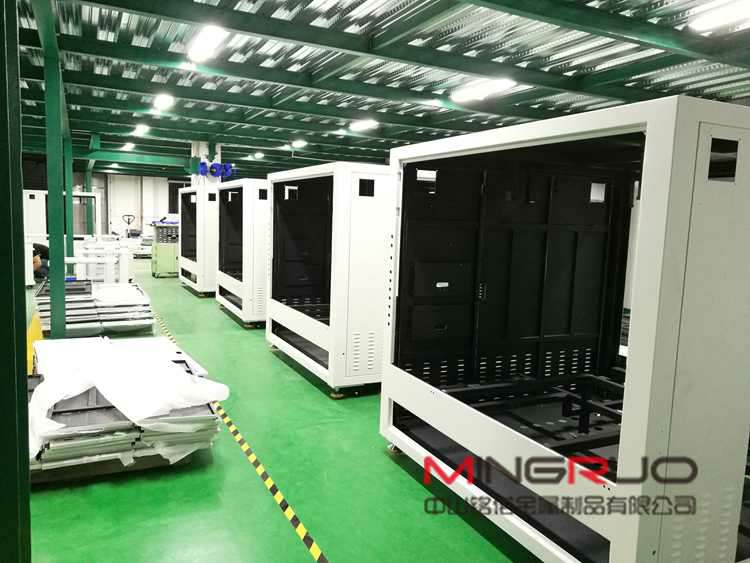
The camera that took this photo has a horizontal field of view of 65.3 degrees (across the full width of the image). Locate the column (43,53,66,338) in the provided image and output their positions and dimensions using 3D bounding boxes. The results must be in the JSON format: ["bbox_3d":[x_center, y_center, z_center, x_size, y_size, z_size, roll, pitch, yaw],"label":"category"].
[{"bbox_3d":[-3.091,-0.689,5.678,0.155,2.960,0.155,-2,7,-27],"label":"column"}]

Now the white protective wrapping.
[{"bbox_3d":[-1.921,0.765,4.384,1.100,0.310,2.130,-2,7,-27],"label":"white protective wrapping"}]

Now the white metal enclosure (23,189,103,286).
[{"bbox_3d":[-6.158,-0.878,11.490,1.300,1.760,1.300,-2,7,-27],"label":"white metal enclosure"}]

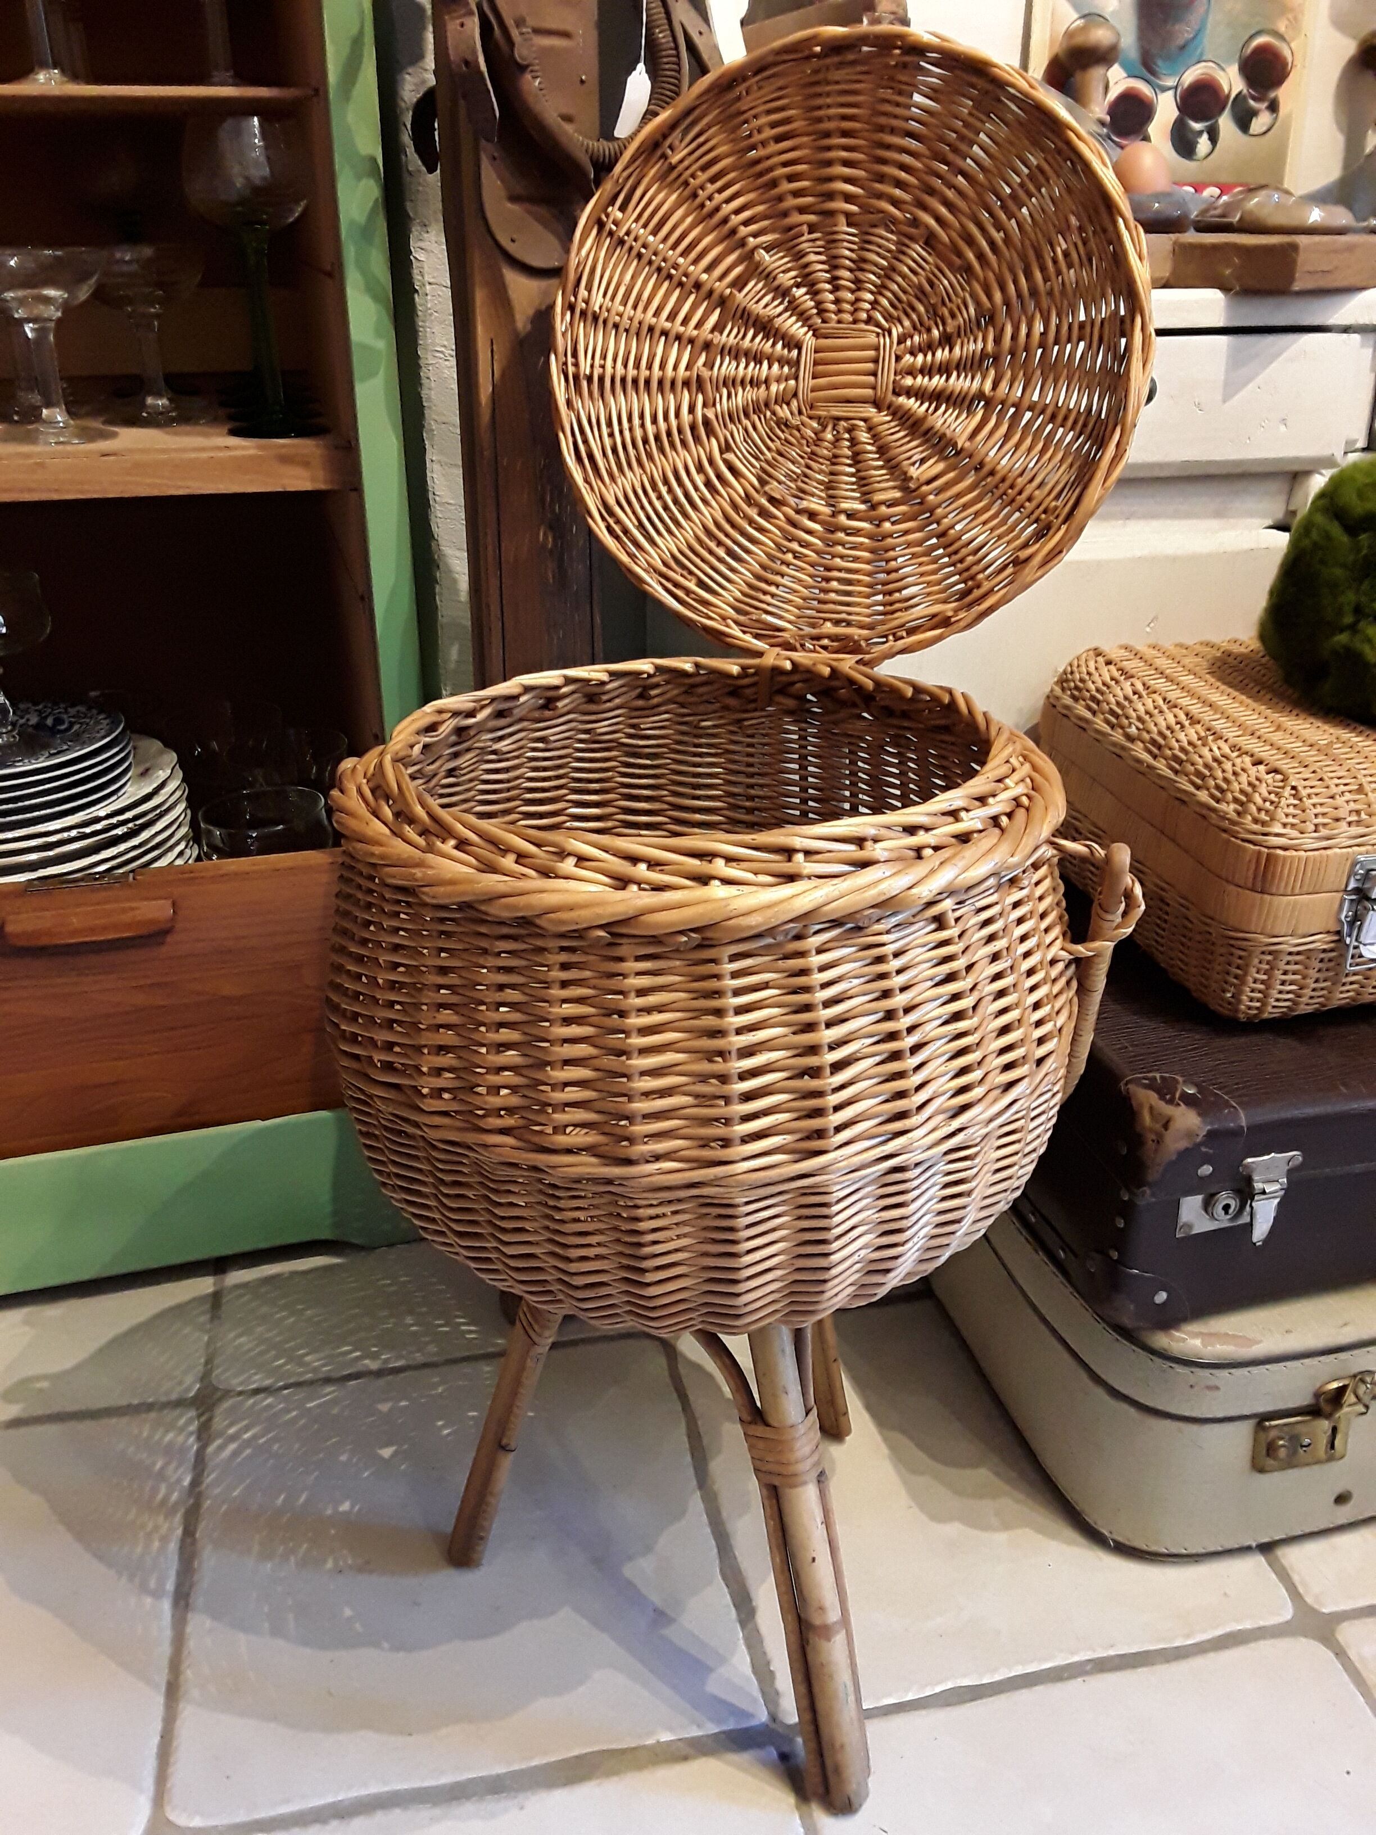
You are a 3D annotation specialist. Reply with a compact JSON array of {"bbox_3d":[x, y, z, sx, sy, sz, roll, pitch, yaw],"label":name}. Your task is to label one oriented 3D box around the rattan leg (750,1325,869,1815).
[{"bbox_3d":[0.072,0.381,0.838,0.037,0.327,0.030,-13,13,-24],"label":"rattan leg"}]

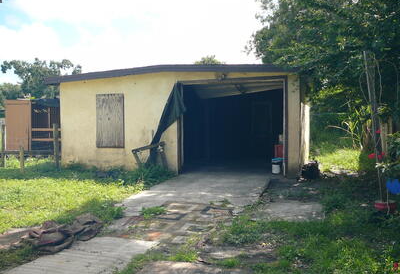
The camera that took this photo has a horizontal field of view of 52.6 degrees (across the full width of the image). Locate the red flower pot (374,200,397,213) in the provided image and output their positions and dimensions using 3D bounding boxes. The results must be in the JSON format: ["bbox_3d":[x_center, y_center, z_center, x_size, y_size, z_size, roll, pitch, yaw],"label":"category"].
[{"bbox_3d":[2.760,1.028,6.007,0.310,0.160,0.310,0,3,0],"label":"red flower pot"}]

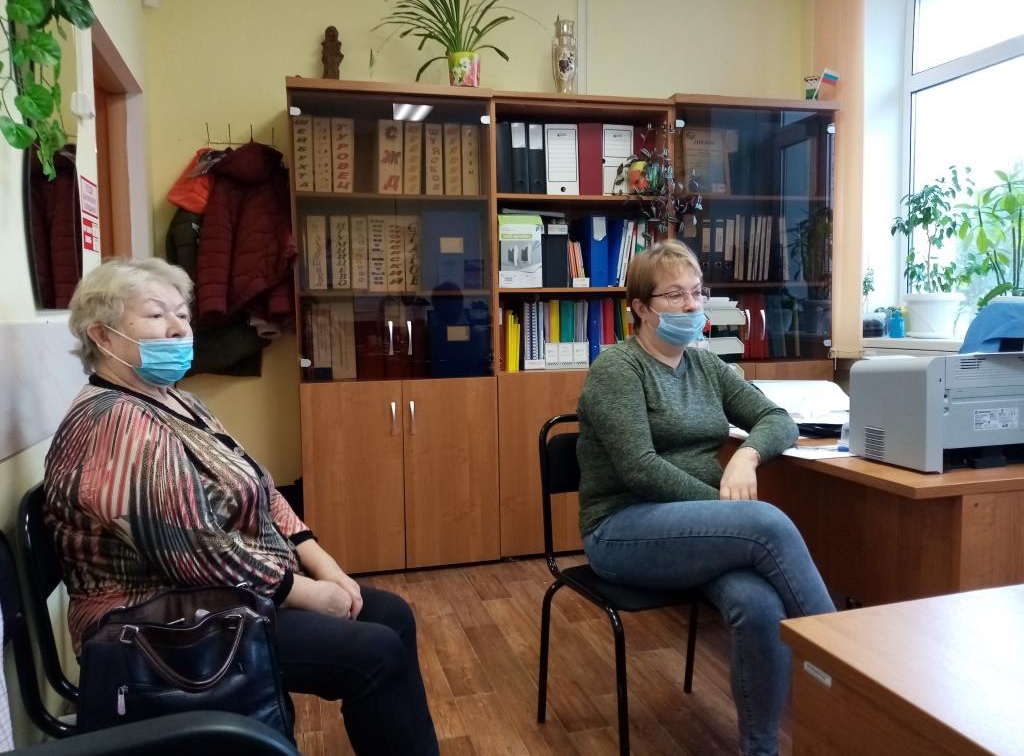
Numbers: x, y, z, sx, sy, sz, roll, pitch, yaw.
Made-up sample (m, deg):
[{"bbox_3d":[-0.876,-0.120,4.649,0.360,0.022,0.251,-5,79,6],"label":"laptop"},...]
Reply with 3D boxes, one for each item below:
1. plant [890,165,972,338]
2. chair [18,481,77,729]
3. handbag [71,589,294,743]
[{"bbox_3d":[1.855,-0.559,3.400,0.360,0.770,0.350,-2,4,-13],"label":"plant"},{"bbox_3d":[-0.609,0.556,1.618,0.560,0.810,0.500,-2,4,-15],"label":"chair"},{"bbox_3d":[-0.460,0.425,1.110,0.290,0.220,0.160,-3,4,-18],"label":"handbag"}]

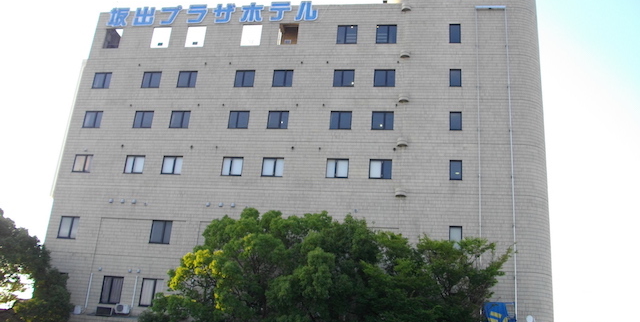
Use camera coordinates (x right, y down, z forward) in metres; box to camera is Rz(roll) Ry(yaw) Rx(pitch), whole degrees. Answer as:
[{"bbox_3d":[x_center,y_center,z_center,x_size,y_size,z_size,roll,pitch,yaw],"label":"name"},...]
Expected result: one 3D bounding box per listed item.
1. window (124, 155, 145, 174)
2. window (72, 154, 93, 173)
[{"bbox_3d":[-11.388,0.226,36.384,1.243,1.171,0.150,1,-21,10],"label":"window"},{"bbox_3d":[-14.826,0.163,36.977,1.219,1.173,0.150,1,-21,10],"label":"window"}]

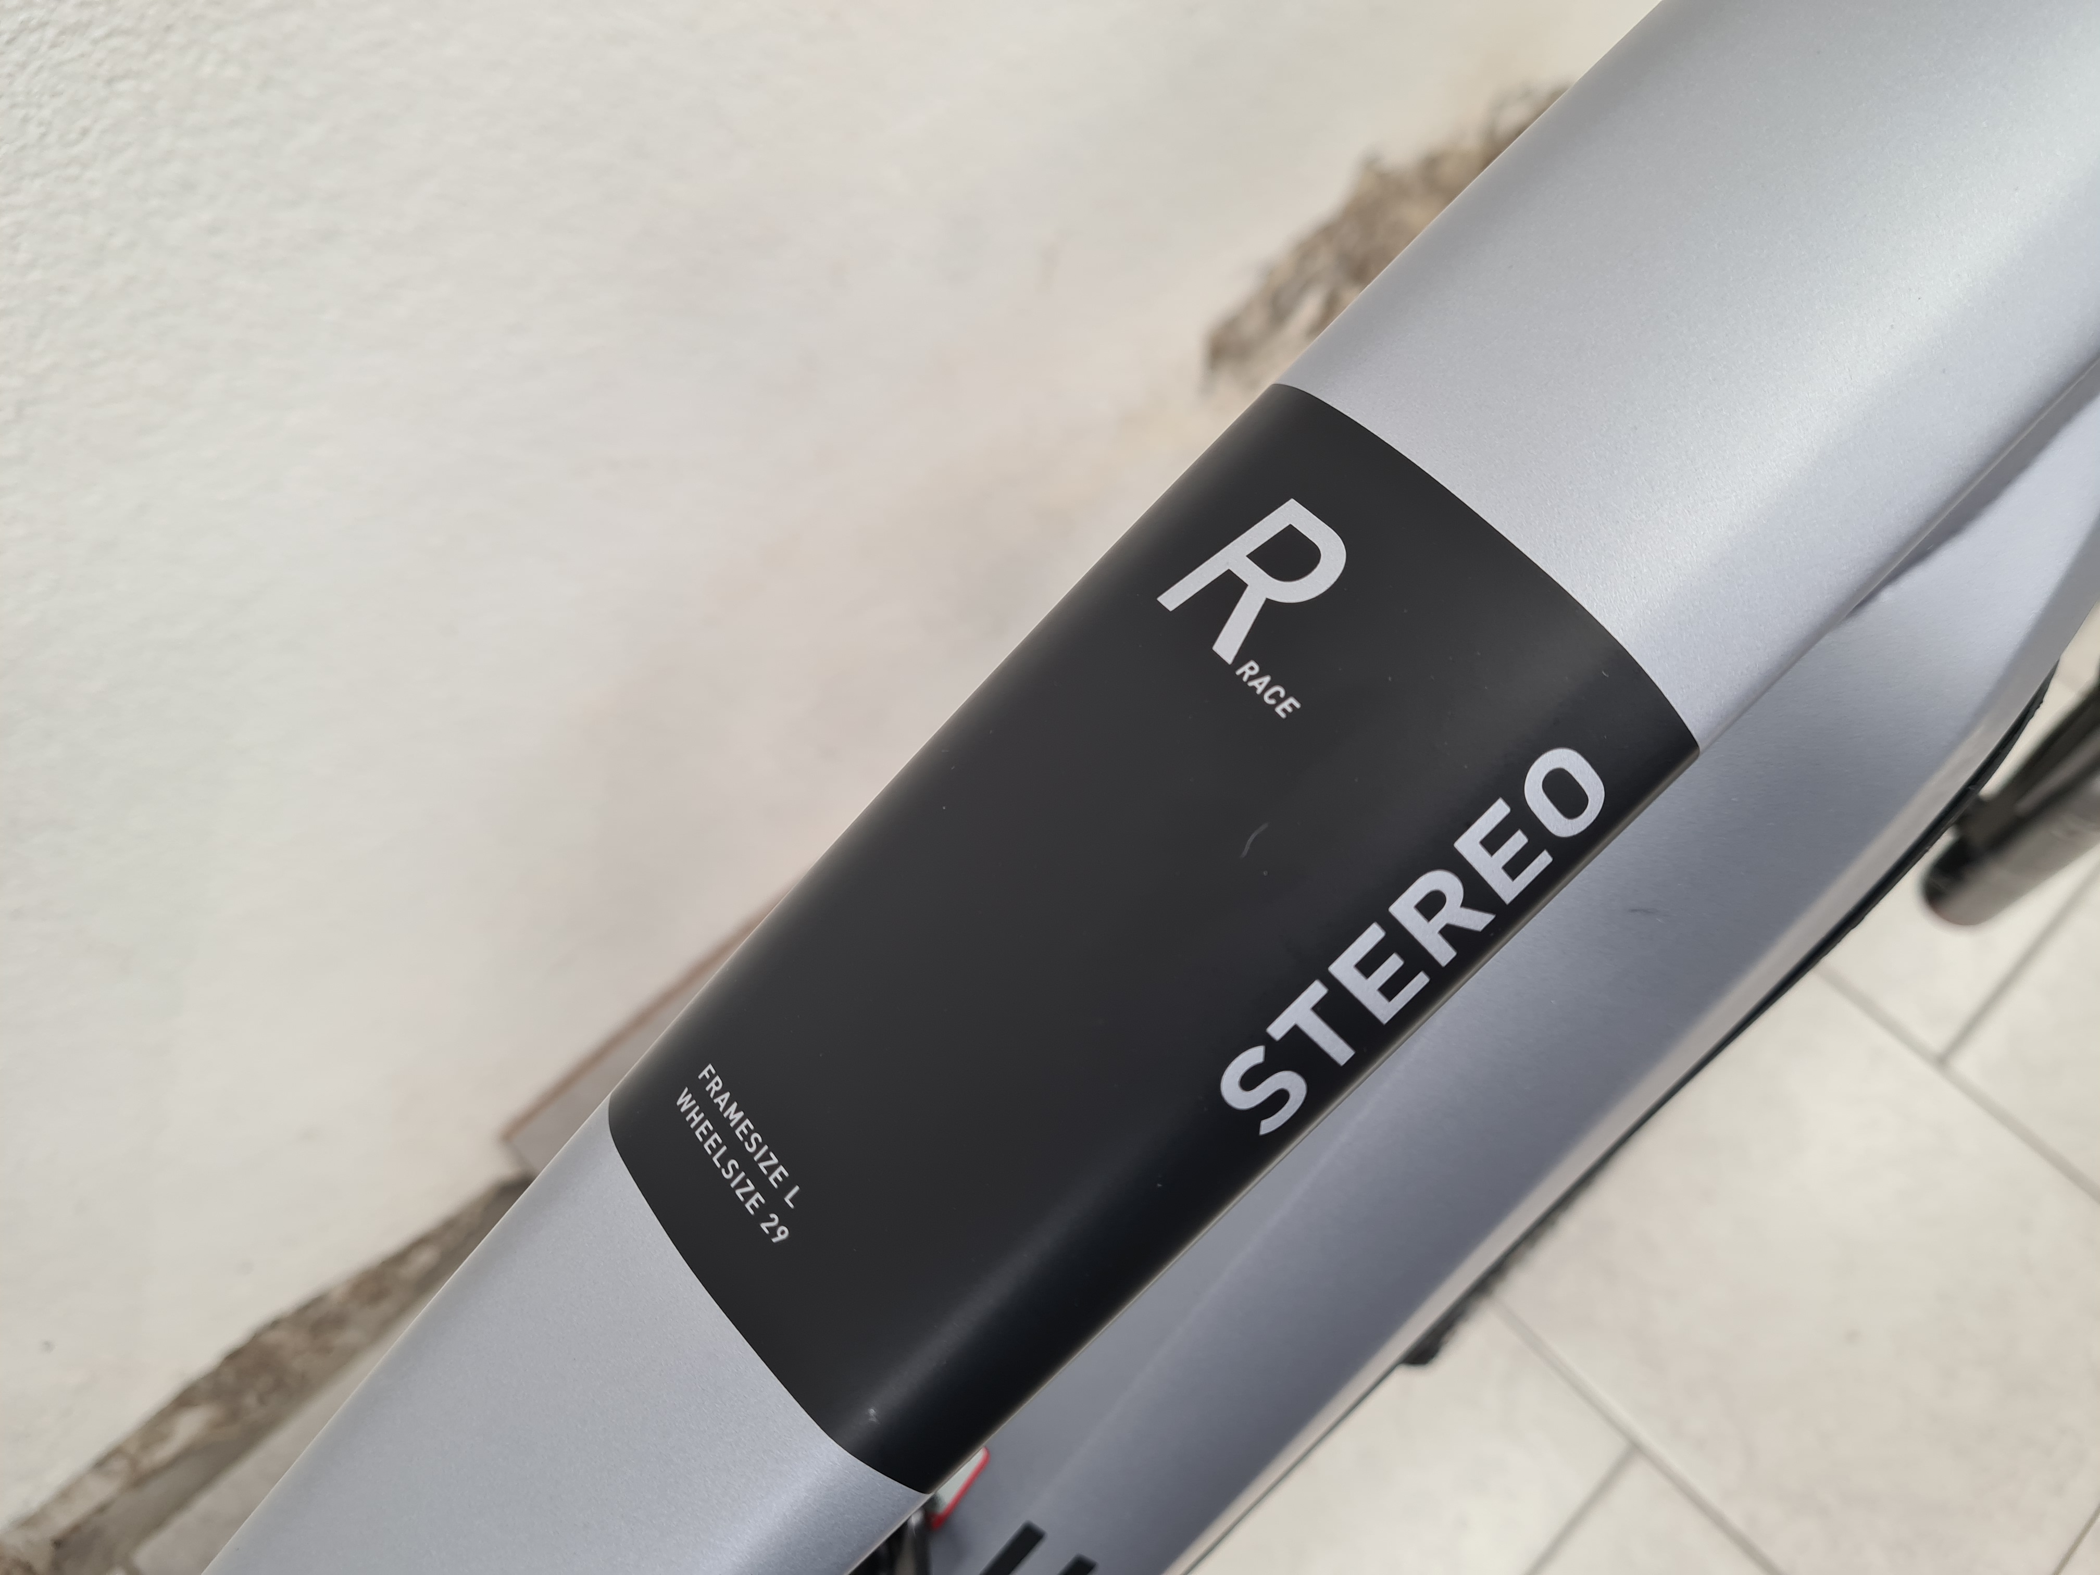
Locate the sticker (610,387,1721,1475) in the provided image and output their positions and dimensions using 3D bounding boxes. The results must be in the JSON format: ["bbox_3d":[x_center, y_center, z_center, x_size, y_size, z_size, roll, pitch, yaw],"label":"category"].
[{"bbox_3d":[0.007,0.015,0.183,0.121,0.018,0.067,-44,75,0],"label":"sticker"}]

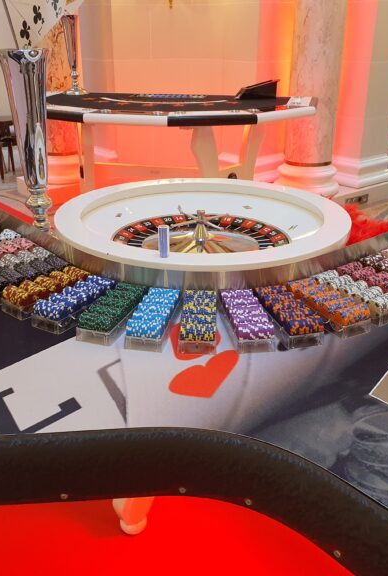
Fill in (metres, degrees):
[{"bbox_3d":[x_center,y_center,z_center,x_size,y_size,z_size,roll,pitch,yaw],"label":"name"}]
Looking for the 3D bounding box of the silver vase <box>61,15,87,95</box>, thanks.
[{"bbox_3d":[-0.860,-1.668,4.144,0.148,0.520,0.148,0,24,0],"label":"silver vase"}]

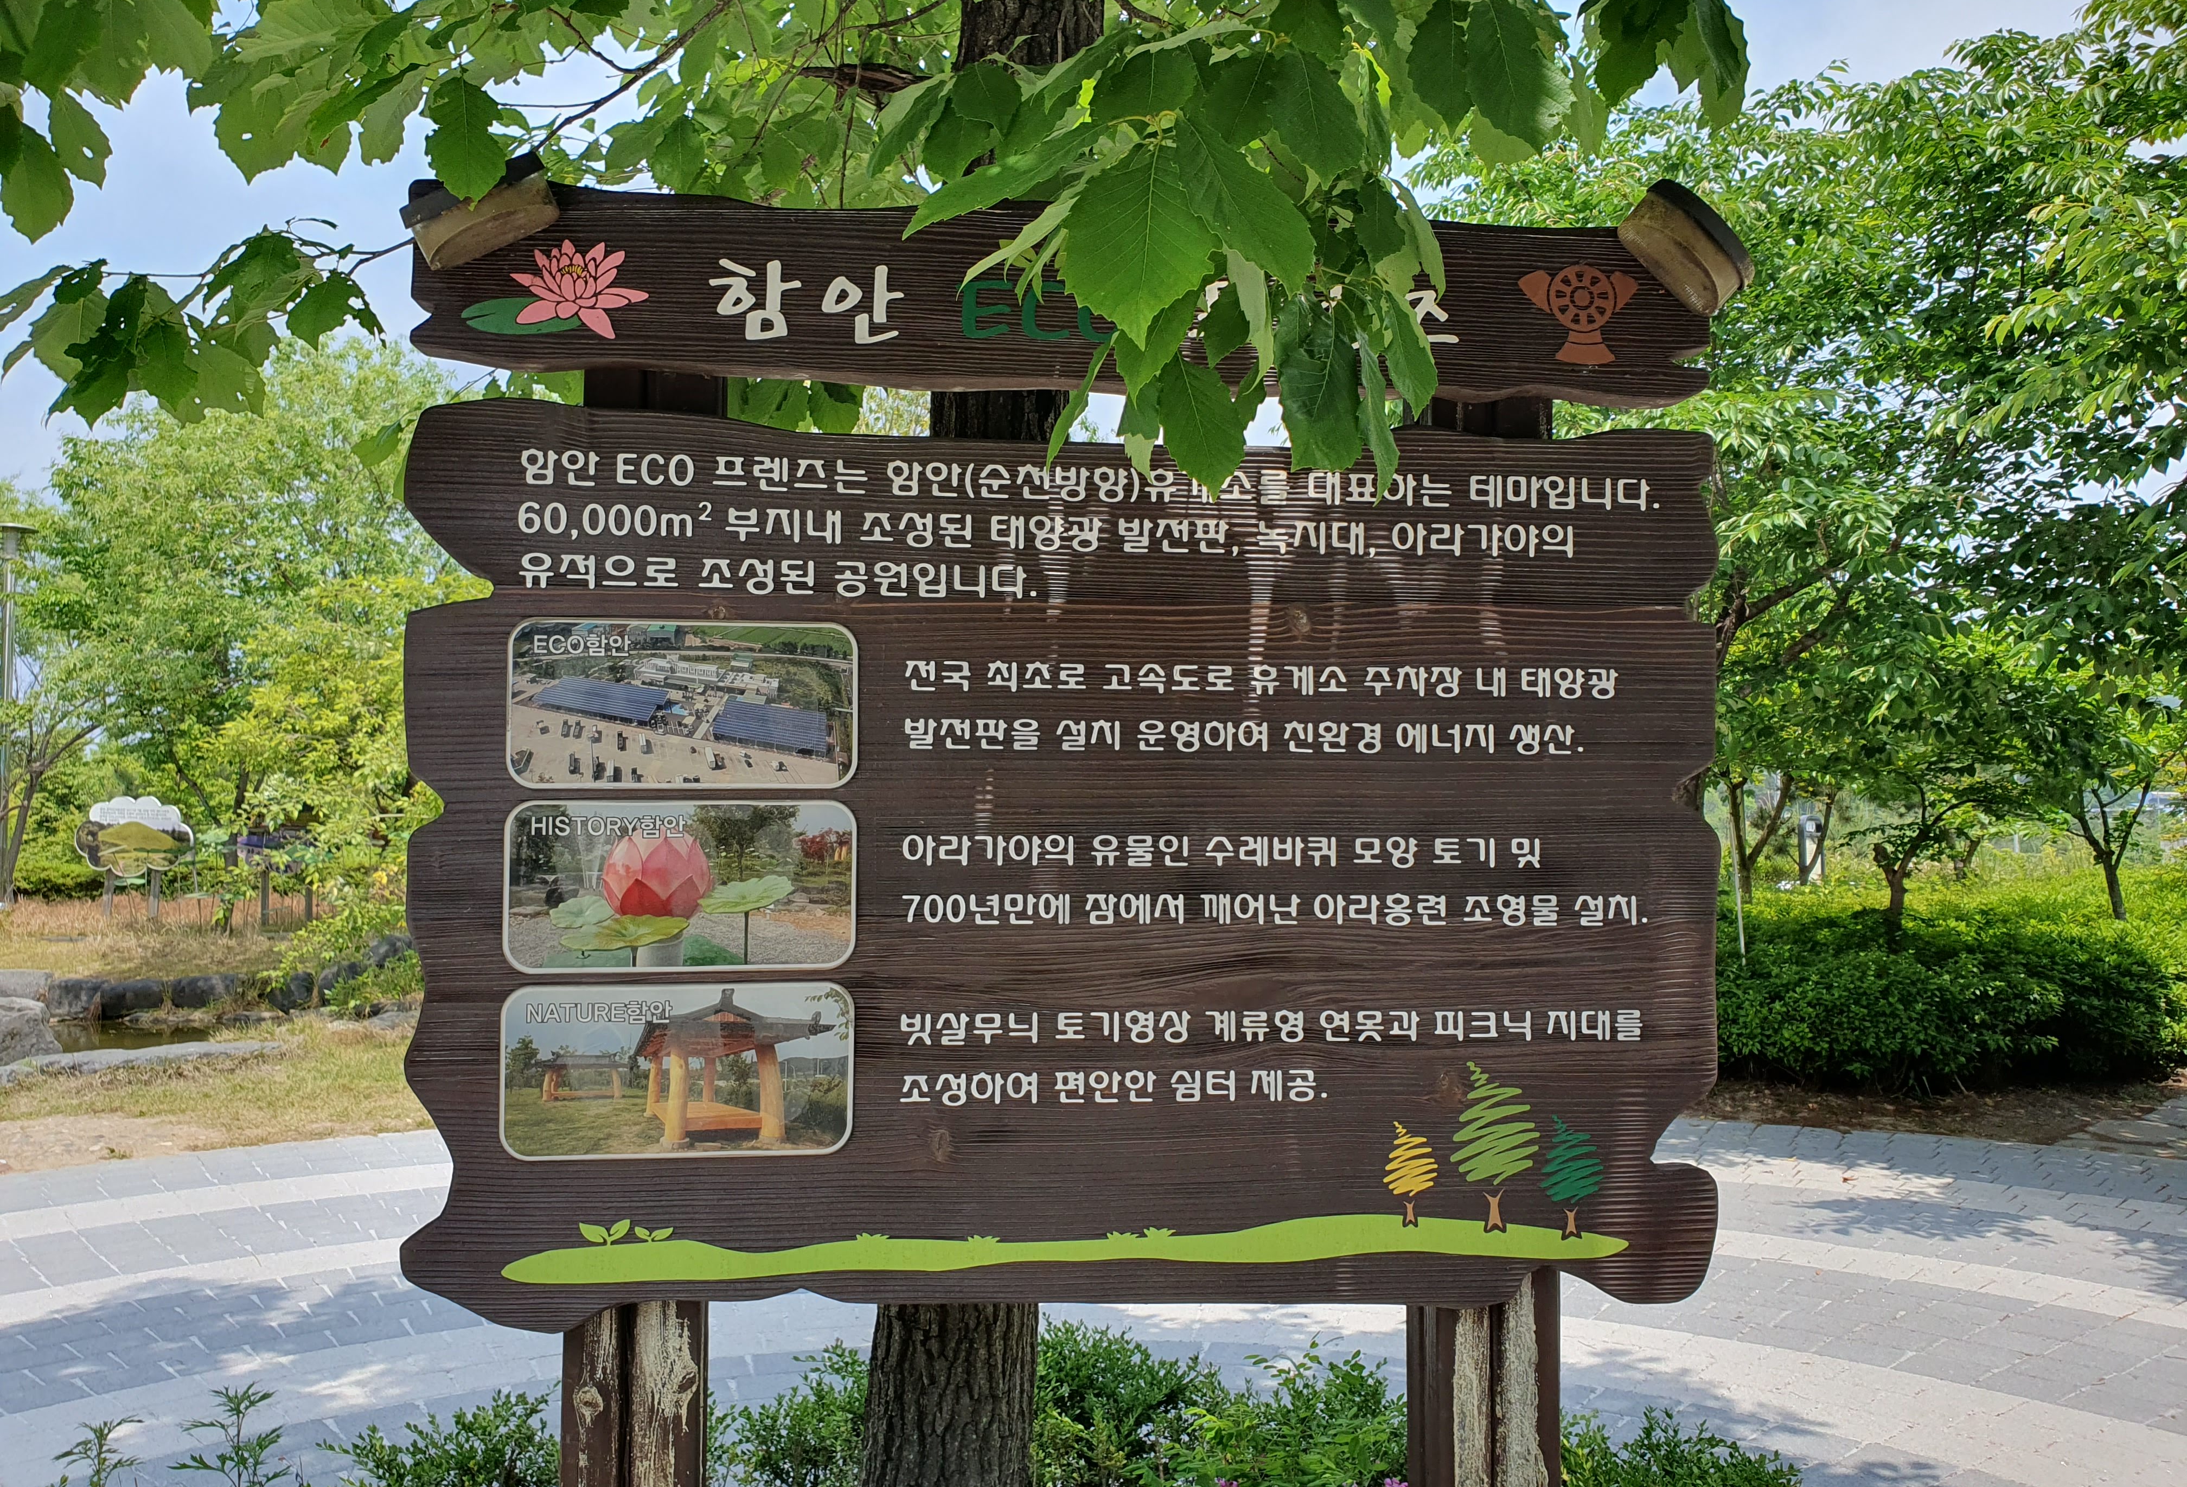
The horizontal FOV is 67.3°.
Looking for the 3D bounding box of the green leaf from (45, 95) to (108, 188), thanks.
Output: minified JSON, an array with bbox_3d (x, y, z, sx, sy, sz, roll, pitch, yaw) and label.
[{"bbox_3d":[-1.144,-0.679,1.850,0.065,0.110,0.035,-17,-3,-14],"label":"green leaf"}]

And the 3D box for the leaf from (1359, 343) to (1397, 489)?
[{"bbox_3d":[0.260,-0.299,1.500,0.038,0.133,0.035,-4,-4,-40],"label":"leaf"}]

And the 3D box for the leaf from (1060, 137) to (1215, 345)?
[{"bbox_3d":[0.038,-0.418,1.370,0.125,0.168,0.045,5,-3,0],"label":"leaf"}]

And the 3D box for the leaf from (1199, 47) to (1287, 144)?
[{"bbox_3d":[0.138,-0.599,1.520,0.078,0.090,0.040,14,-3,9],"label":"leaf"}]

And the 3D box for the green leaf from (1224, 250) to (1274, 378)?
[{"bbox_3d":[0.137,-0.379,1.450,0.042,0.113,0.040,-12,-3,-34],"label":"green leaf"}]

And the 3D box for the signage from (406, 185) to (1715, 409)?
[{"bbox_3d":[-0.017,-0.498,1.852,1.450,0.190,0.050,1,-3,-6],"label":"signage"}]

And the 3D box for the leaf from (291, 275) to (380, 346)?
[{"bbox_3d":[-0.927,-0.528,2.000,0.105,0.088,0.050,0,-3,0],"label":"leaf"}]

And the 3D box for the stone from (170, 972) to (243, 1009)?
[{"bbox_3d":[-7.450,2.088,13.800,0.500,0.300,0.380,1,-3,-18],"label":"stone"}]

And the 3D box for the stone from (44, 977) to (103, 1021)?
[{"bbox_3d":[-8.555,2.139,13.800,0.430,0.320,0.380,1,-3,-18],"label":"stone"}]

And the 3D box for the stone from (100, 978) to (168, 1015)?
[{"bbox_3d":[-8.053,2.139,13.800,0.460,0.310,0.380,1,-3,-18],"label":"stone"}]

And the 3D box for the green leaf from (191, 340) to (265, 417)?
[{"bbox_3d":[-1.188,-0.500,2.250,0.100,0.100,0.050,1,-3,-17],"label":"green leaf"}]

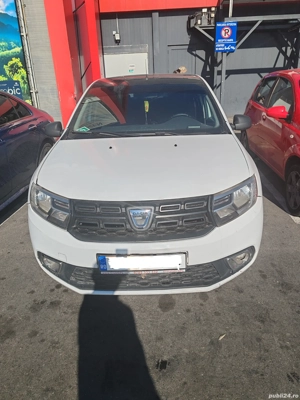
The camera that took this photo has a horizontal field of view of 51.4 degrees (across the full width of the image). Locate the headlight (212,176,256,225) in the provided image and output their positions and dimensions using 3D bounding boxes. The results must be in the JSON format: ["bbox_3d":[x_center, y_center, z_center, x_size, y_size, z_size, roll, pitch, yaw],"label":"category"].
[{"bbox_3d":[0.571,-0.003,2.005,0.370,0.240,0.360,-1,21,2],"label":"headlight"}]

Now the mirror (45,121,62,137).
[{"bbox_3d":[-0.928,-0.692,3.040,0.200,0.145,0.130,-1,21,2],"label":"mirror"}]

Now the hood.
[{"bbox_3d":[-0.046,-0.260,2.260,1.500,0.260,1.000,-1,21,2],"label":"hood"}]

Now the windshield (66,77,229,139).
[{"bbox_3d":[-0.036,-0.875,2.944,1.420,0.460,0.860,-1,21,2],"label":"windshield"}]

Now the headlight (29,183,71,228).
[{"bbox_3d":[-0.667,0.029,2.052,0.370,0.240,0.360,-1,21,2],"label":"headlight"}]

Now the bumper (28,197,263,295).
[{"bbox_3d":[-0.038,0.279,2.116,1.700,0.560,0.520,-1,21,2],"label":"bumper"}]

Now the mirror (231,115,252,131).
[{"bbox_3d":[0.870,-0.738,2.972,0.200,0.145,0.130,-1,21,2],"label":"mirror"}]

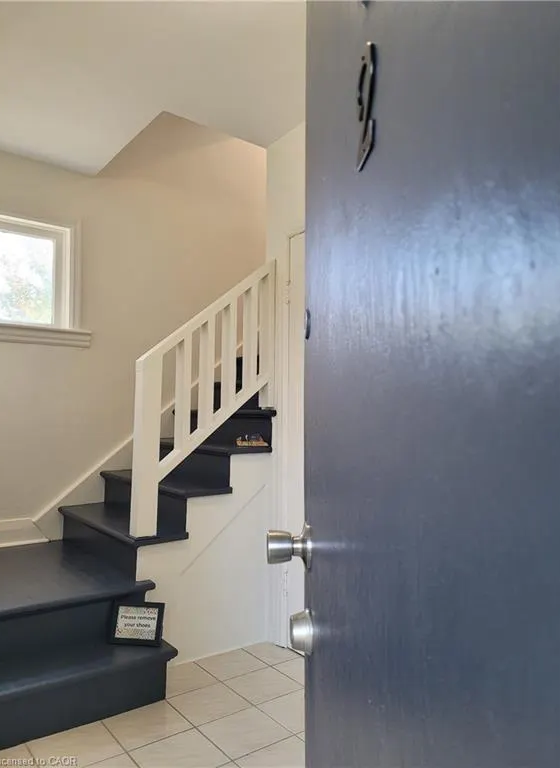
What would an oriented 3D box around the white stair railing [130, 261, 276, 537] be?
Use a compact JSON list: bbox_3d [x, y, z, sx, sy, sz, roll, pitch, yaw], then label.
[{"bbox_3d":[-0.344,0.014,2.778,0.733,1.346,0.085,3,-4,-36],"label":"white stair railing"}]

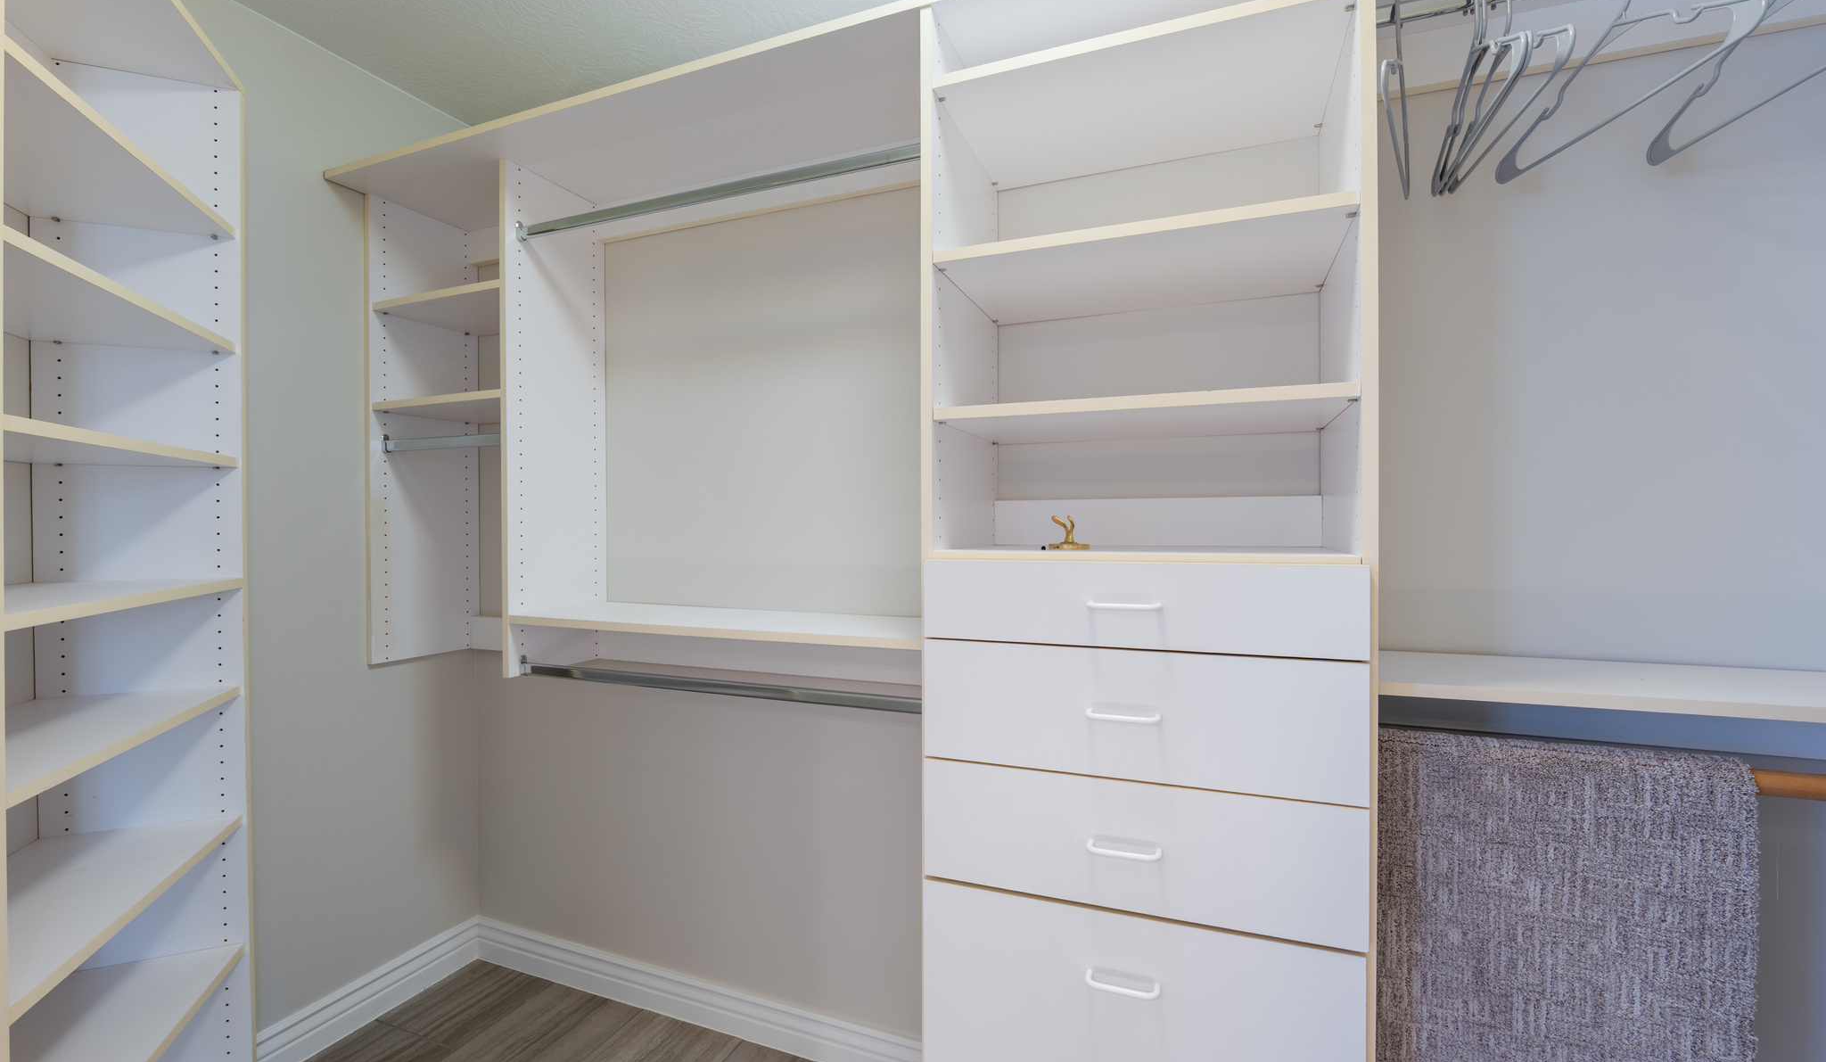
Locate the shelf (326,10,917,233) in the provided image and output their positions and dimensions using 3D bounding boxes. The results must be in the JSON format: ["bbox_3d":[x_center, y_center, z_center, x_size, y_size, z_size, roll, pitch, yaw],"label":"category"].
[{"bbox_3d":[-0.644,-0.870,1.626,1.550,0.020,0.375,0,1,21],"label":"shelf"}]

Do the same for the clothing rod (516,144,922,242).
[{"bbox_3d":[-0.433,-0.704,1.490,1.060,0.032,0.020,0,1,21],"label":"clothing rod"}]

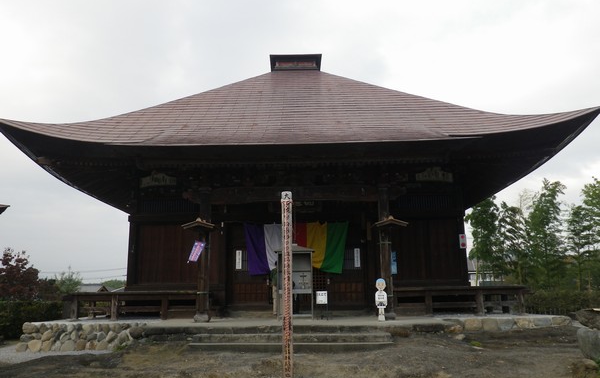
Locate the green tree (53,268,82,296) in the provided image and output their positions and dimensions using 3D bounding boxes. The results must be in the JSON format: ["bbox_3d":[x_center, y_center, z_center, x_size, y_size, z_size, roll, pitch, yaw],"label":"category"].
[{"bbox_3d":[-11.900,5.000,24.800,1.500,2.100,1.500,-1,-10,1],"label":"green tree"}]

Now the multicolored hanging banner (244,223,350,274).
[{"bbox_3d":[-0.126,1.904,15.563,3.402,1.729,0.150,-1,-10,1],"label":"multicolored hanging banner"}]

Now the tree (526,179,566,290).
[{"bbox_3d":[11.620,2.400,22.900,1.900,5.700,1.900,-1,-10,1],"label":"tree"}]

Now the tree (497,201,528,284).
[{"bbox_3d":[10.020,2.850,22.900,1.500,4.700,1.500,-1,-10,1],"label":"tree"}]

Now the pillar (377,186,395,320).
[{"bbox_3d":[2.283,1.650,12.779,0.310,3.397,0.310,-1,-10,1],"label":"pillar"}]

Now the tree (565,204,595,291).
[{"bbox_3d":[12.850,2.900,22.300,1.500,4.500,1.500,-1,-10,1],"label":"tree"}]

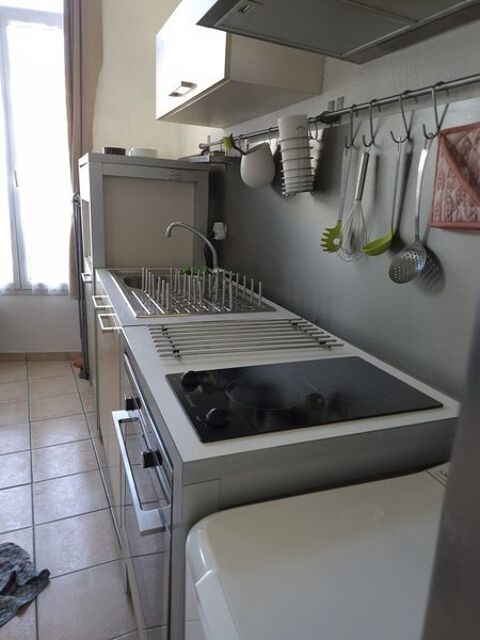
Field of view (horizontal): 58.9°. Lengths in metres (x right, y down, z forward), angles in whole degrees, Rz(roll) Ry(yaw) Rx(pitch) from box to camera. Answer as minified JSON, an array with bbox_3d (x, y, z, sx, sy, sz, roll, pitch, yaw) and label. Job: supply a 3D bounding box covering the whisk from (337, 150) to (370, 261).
[{"bbox_3d":[0.314,-0.295,1.114,0.070,0.276,0.070,-3,18,-22],"label":"whisk"}]

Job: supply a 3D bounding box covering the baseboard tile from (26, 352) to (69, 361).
[{"bbox_3d":[-1.526,0.293,3.378,0.308,0.075,0.010,0,16,-13],"label":"baseboard tile"}]

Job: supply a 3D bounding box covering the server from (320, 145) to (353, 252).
[{"bbox_3d":[0.273,-0.330,1.169,0.060,0.276,0.060,-3,18,-22],"label":"server"}]

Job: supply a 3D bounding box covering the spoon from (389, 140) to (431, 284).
[{"bbox_3d":[0.382,-0.232,0.932,0.055,0.306,0.098,-3,18,-22],"label":"spoon"}]

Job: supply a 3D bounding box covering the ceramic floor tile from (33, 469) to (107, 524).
[{"bbox_3d":[-0.764,0.789,1.907,0.296,0.010,0.296,-4,19,-26],"label":"ceramic floor tile"}]

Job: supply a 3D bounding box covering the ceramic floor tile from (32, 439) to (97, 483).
[{"bbox_3d":[-0.889,0.707,2.149,0.296,0.010,0.296,-4,19,-26],"label":"ceramic floor tile"}]

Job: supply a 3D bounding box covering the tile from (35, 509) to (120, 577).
[{"bbox_3d":[-0.640,0.871,1.665,0.296,0.010,0.296,-4,19,-26],"label":"tile"}]

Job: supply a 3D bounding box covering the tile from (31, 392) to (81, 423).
[{"bbox_3d":[-1.143,0.540,2.642,0.296,0.010,0.296,-4,19,-26],"label":"tile"}]

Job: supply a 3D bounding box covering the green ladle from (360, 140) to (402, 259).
[{"bbox_3d":[0.351,-0.293,1.038,0.075,0.275,0.078,3,16,-5],"label":"green ladle"}]

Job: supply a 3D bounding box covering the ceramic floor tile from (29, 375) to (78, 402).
[{"bbox_3d":[-1.273,0.455,2.895,0.296,0.010,0.296,-4,19,-26],"label":"ceramic floor tile"}]

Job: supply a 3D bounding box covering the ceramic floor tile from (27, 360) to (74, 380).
[{"bbox_3d":[-1.404,0.367,3.153,0.296,0.010,0.290,-4,19,-26],"label":"ceramic floor tile"}]

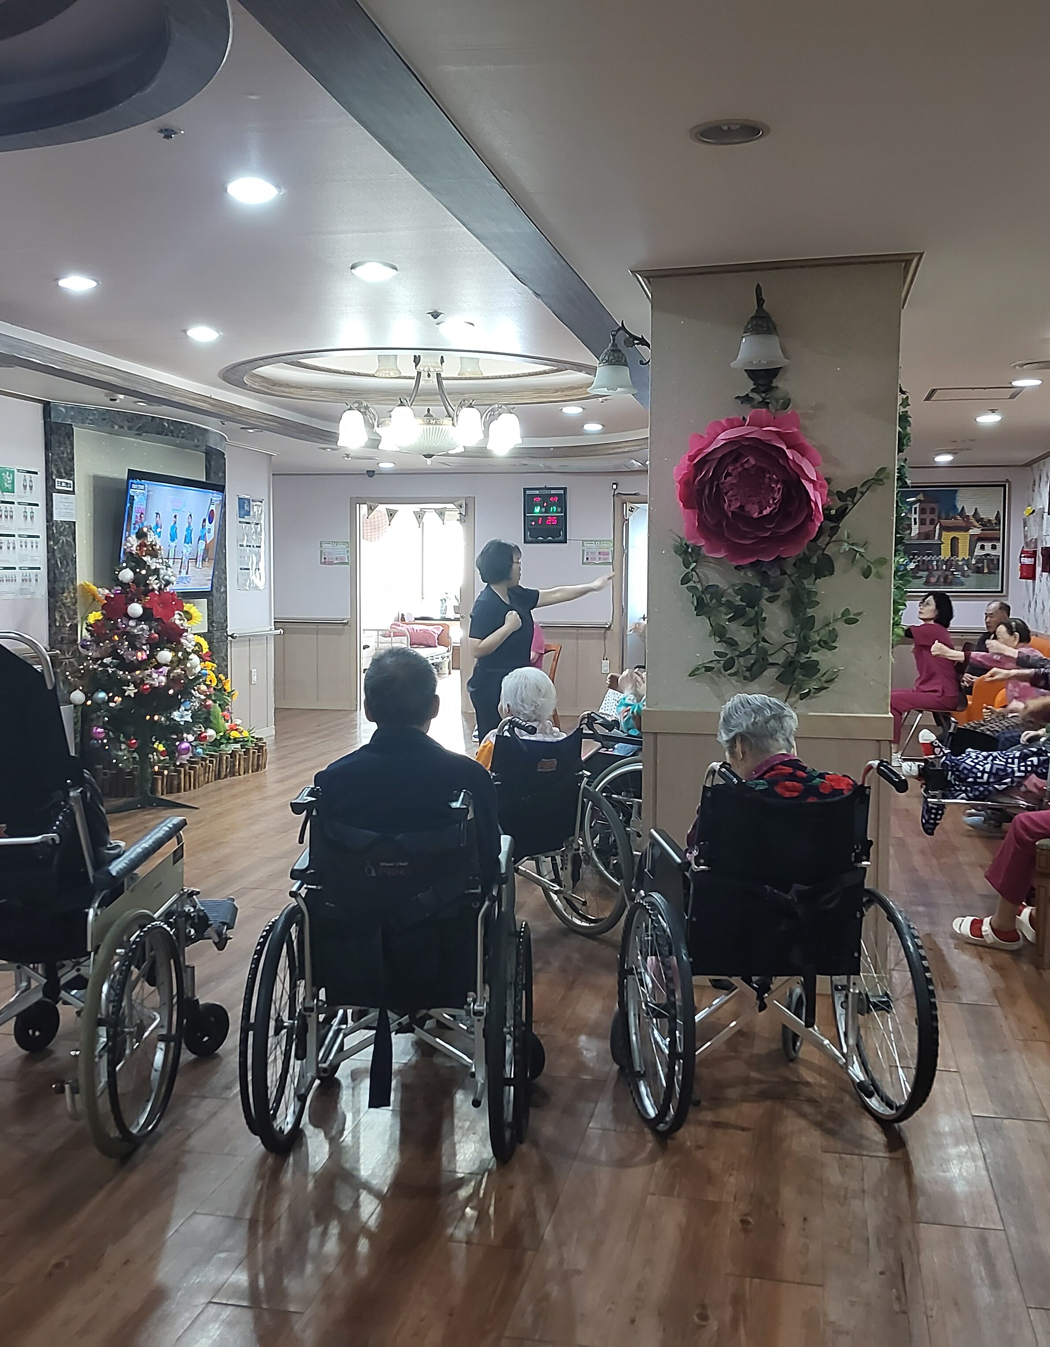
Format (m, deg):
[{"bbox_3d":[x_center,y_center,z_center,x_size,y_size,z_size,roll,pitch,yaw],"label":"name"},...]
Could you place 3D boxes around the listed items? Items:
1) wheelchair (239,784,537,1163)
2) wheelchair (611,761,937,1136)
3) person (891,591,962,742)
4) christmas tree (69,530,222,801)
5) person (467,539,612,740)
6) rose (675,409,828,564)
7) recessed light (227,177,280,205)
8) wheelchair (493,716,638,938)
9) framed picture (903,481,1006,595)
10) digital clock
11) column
[{"bbox_3d":[-0.283,0.658,3.323,0.620,0.880,0.980,1,4,4],"label":"wheelchair"},{"bbox_3d":[0.589,0.631,3.405,0.630,0.900,0.970,0,4,-9],"label":"wheelchair"},{"bbox_3d":[2.701,0.049,9.428,0.750,1.220,0.500,1,4,10],"label":"person"},{"bbox_3d":[-2.227,-0.042,7.903,0.880,1.570,0.880,1,4,12],"label":"christmas tree"},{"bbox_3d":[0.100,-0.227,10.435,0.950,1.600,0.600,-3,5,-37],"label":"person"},{"bbox_3d":[0.696,-0.575,4.141,0.465,0.465,0.160,1,4,12],"label":"rose"},{"bbox_3d":[-0.815,-1.447,4.048,0.165,0.040,0.165,0,4,0],"label":"recessed light"},{"bbox_3d":[-0.089,0.536,5.083,0.620,0.880,0.980,-2,5,-32],"label":"wheelchair"},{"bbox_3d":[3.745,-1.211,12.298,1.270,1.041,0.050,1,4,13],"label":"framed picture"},{"bbox_3d":[0.199,-1.532,13.080,0.436,0.544,0.050,1,4,13],"label":"digital clock"},{"bbox_3d":[0.849,-0.153,4.647,0.793,2.328,0.720,1,4,13],"label":"column"}]

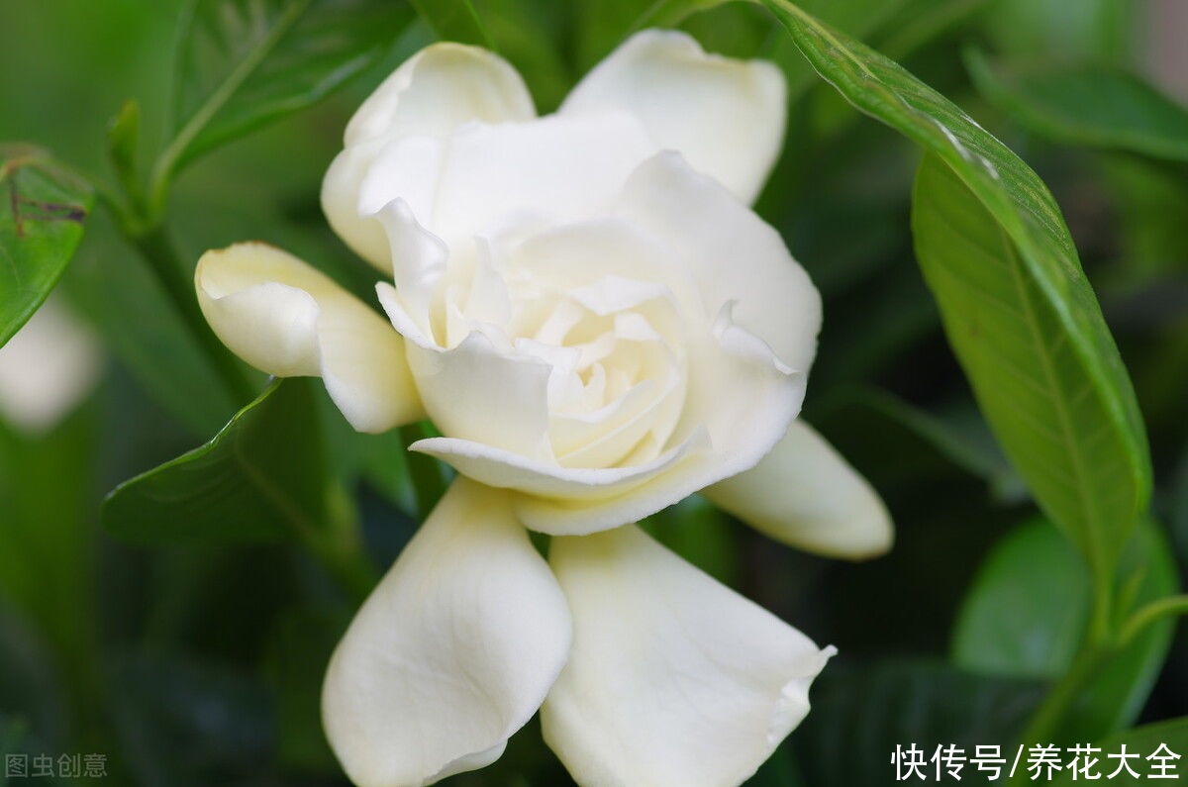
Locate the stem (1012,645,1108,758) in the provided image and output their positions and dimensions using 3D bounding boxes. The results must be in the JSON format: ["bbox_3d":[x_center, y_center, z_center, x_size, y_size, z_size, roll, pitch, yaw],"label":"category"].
[{"bbox_3d":[0.054,0.036,0.575,0.004,0.015,0.004,30,6,3],"label":"stem"}]

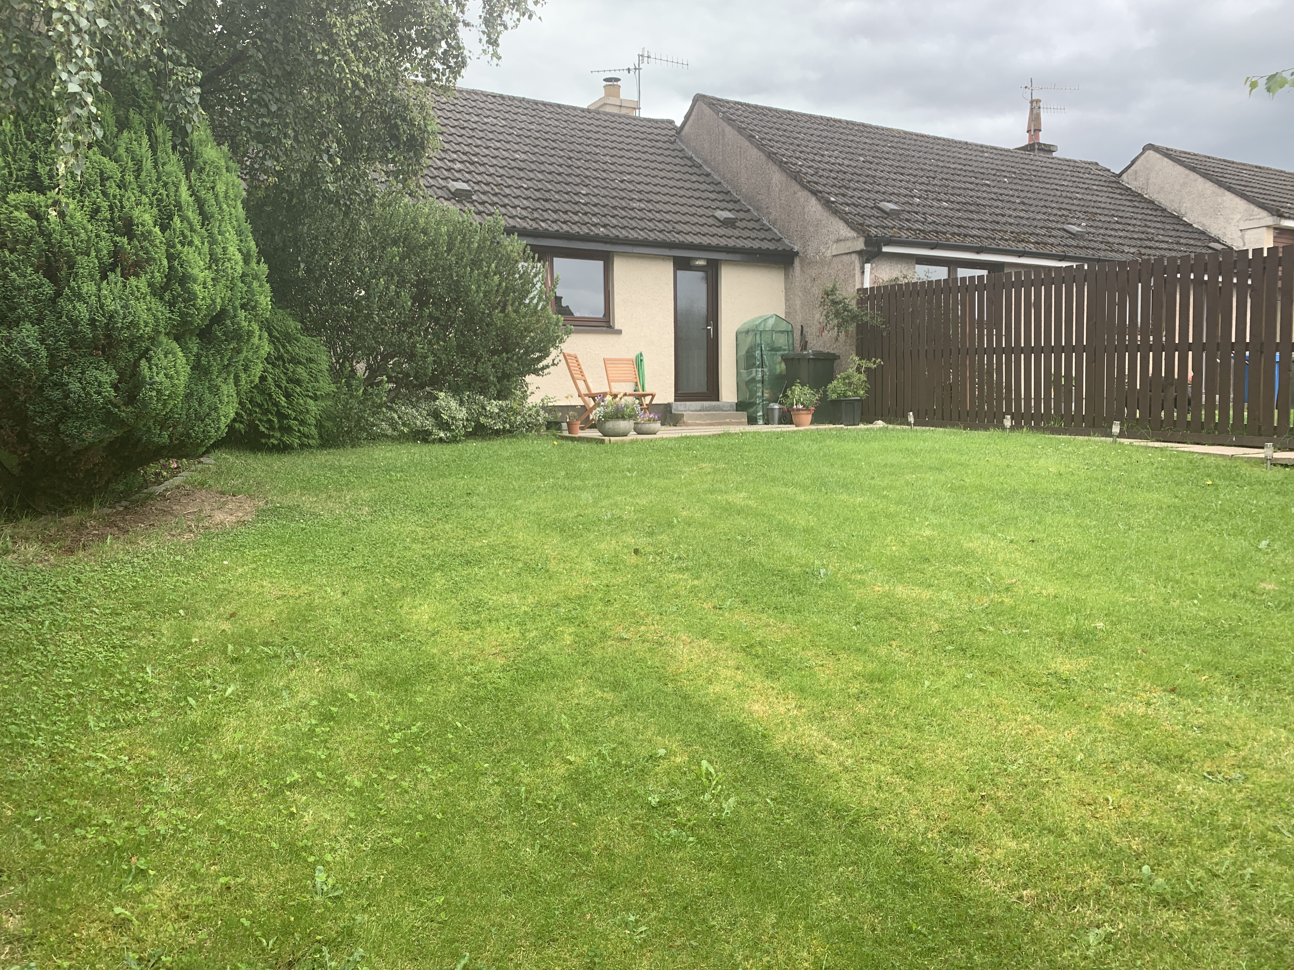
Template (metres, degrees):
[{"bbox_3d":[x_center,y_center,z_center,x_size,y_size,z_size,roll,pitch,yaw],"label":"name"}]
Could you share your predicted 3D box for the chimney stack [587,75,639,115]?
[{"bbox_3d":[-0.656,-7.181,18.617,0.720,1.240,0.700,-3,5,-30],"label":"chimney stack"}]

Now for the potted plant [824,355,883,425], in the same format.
[{"bbox_3d":[2.734,-1.256,12.950,0.768,0.950,0.620,-3,5,-30],"label":"potted plant"}]

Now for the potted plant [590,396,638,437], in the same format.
[{"bbox_3d":[-0.342,-0.736,10.450,0.522,0.429,0.480,-1,4,0],"label":"potted plant"}]

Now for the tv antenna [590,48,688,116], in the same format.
[{"bbox_3d":[-0.111,-7.754,19.034,1.850,1.420,0.850,-3,5,-30],"label":"tv antenna"}]

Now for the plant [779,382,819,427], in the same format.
[{"bbox_3d":[1.948,-1.029,12.400,0.503,0.587,0.470,-1,4,0],"label":"plant"}]

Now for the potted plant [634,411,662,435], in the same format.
[{"bbox_3d":[0.011,-0.681,10.650,0.321,0.266,0.300,-1,4,0],"label":"potted plant"}]

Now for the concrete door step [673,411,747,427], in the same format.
[{"bbox_3d":[0.908,-0.967,14.203,1.100,0.200,0.400,-3,5,-30],"label":"concrete door step"}]

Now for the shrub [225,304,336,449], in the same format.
[{"bbox_3d":[-3.526,-1.024,9.300,1.200,1.420,1.150,-3,5,-30],"label":"shrub"}]

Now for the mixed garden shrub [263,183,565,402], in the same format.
[{"bbox_3d":[-2.538,-1.811,10.612,3.250,2.700,2.400,-3,5,-30],"label":"mixed garden shrub"}]

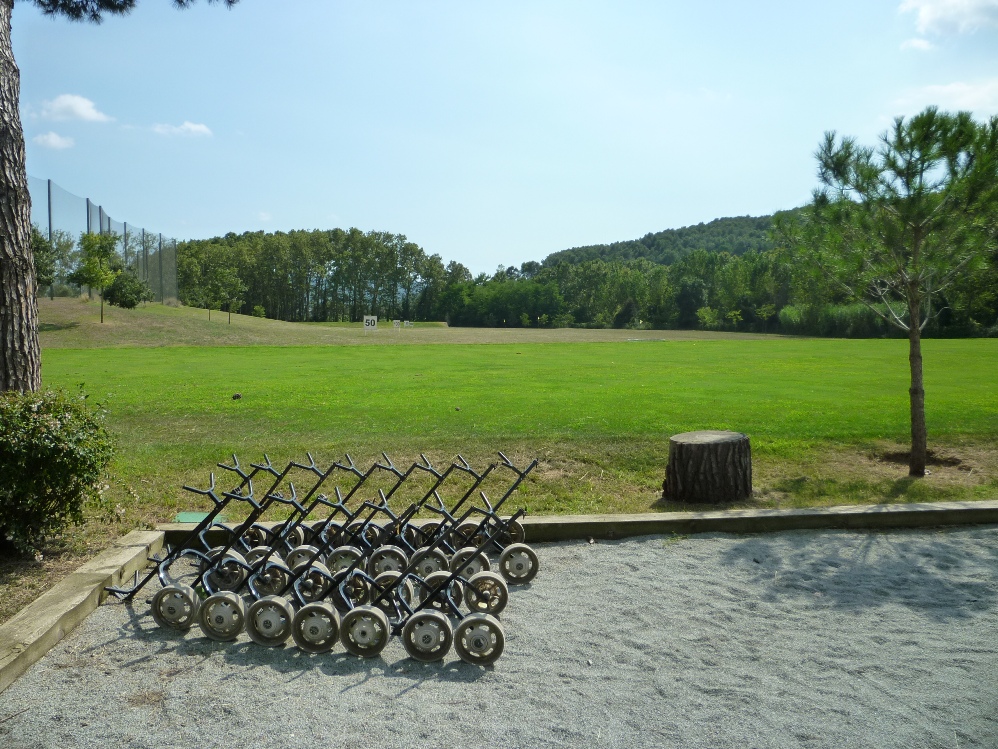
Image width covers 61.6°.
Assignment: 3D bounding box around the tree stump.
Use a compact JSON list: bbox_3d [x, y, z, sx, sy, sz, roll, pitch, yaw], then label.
[{"bbox_3d":[1.765,0.790,7.080,0.740,0.490,0.710,0,4,0],"label":"tree stump"}]

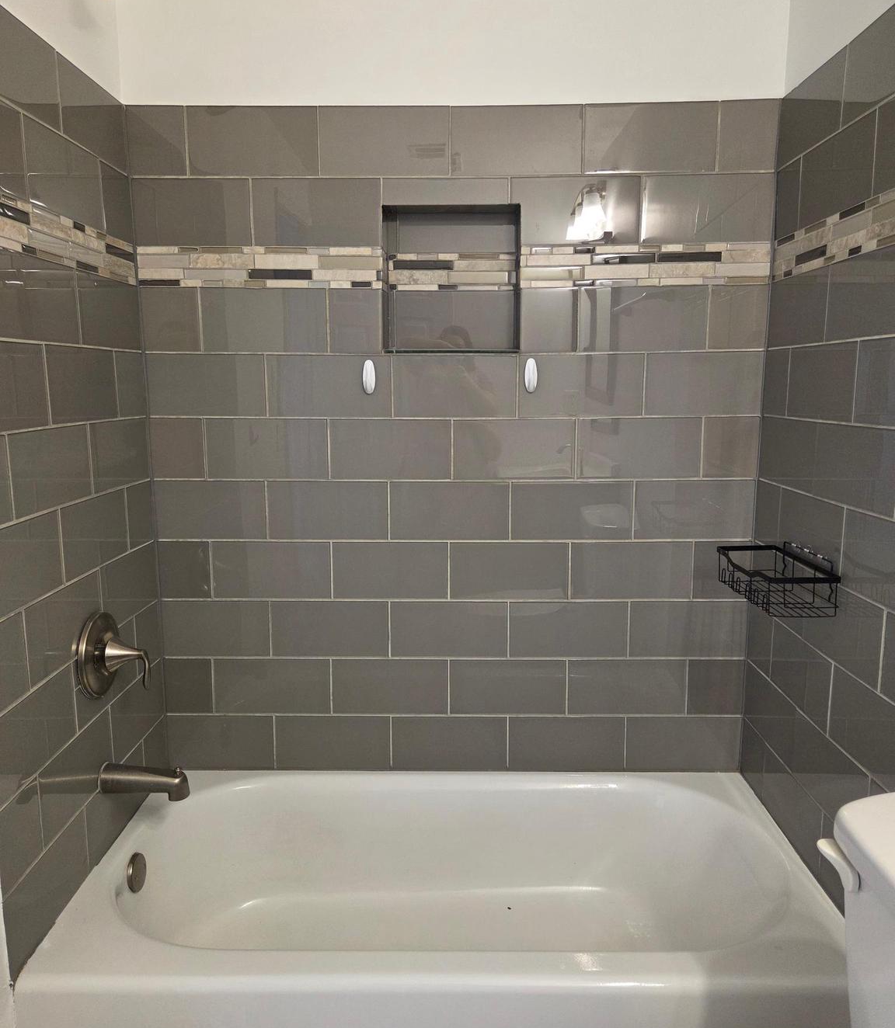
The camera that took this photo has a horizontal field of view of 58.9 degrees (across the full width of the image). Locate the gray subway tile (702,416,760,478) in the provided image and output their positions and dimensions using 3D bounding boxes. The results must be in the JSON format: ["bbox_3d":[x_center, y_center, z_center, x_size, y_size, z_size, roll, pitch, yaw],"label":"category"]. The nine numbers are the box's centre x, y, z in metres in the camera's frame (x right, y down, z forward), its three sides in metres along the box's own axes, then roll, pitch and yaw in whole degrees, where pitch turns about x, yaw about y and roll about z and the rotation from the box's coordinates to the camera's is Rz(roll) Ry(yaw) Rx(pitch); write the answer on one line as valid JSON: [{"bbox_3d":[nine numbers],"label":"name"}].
[{"bbox_3d":[0.693,-0.162,1.949,0.136,0.151,0.010,0,9,1],"label":"gray subway tile"}]

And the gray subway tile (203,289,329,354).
[{"bbox_3d":[-0.445,-0.469,1.921,0.303,0.154,0.010,0,9,1],"label":"gray subway tile"}]

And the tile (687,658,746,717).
[{"bbox_3d":[0.690,0.447,2.046,0.142,0.151,0.010,0,10,1],"label":"tile"}]

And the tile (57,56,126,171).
[{"bbox_3d":[-0.751,-0.841,1.689,0.010,0.154,0.319,0,9,1],"label":"tile"}]

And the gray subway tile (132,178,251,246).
[{"bbox_3d":[-0.603,-0.716,1.885,0.279,0.149,0.010,0,9,1],"label":"gray subway tile"}]

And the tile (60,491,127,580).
[{"bbox_3d":[-0.746,0.041,1.683,0.010,0.151,0.302,0,9,1],"label":"tile"}]

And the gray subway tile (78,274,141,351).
[{"bbox_3d":[-0.750,-0.442,1.760,0.010,0.154,0.306,0,9,1],"label":"gray subway tile"}]

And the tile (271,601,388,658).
[{"bbox_3d":[-0.301,0.295,2.039,0.302,0.151,0.010,0,9,1],"label":"tile"}]

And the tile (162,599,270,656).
[{"bbox_3d":[-0.596,0.297,2.046,0.280,0.152,0.009,0,9,1],"label":"tile"}]

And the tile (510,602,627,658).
[{"bbox_3d":[0.311,0.296,2.034,0.303,0.152,0.010,0,9,1],"label":"tile"}]

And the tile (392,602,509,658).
[{"bbox_3d":[0.005,0.296,2.035,0.303,0.152,0.009,0,9,1],"label":"tile"}]

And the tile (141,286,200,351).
[{"bbox_3d":[-0.666,-0.470,1.925,0.140,0.155,0.010,0,9,1],"label":"tile"}]

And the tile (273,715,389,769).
[{"bbox_3d":[-0.300,0.603,2.090,0.303,0.153,0.009,0,9,1],"label":"tile"}]

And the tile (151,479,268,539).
[{"bbox_3d":[-0.592,-0.009,1.986,0.279,0.149,0.009,0,9,1],"label":"tile"}]

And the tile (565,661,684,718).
[{"bbox_3d":[0.464,0.448,2.050,0.302,0.151,0.010,0,10,1],"label":"tile"}]

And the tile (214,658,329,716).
[{"bbox_3d":[-0.454,0.450,2.068,0.303,0.152,0.009,0,9,1],"label":"tile"}]

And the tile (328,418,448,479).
[{"bbox_3d":[-0.140,-0.159,1.970,0.304,0.152,0.010,0,9,1],"label":"tile"}]

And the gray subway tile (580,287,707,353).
[{"bbox_3d":[0.467,-0.464,1.895,0.302,0.151,0.010,0,10,1],"label":"gray subway tile"}]

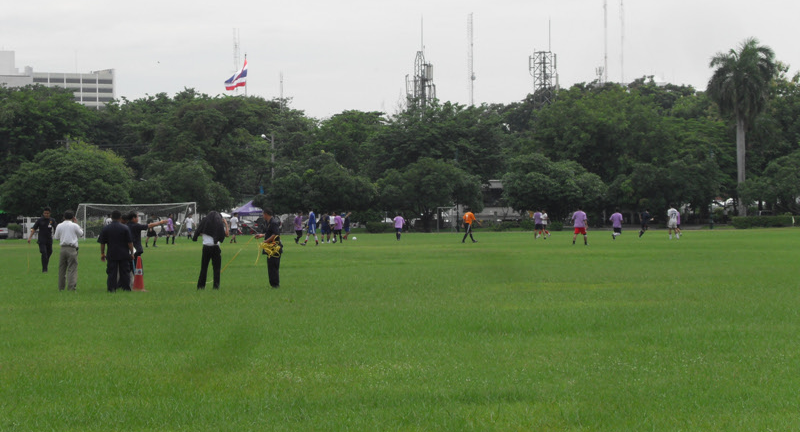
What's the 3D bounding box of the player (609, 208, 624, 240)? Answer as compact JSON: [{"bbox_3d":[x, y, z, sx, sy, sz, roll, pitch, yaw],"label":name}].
[{"bbox_3d":[10.516,0.374,114.500,0.620,1.600,0.600,-1,0,30],"label":"player"}]

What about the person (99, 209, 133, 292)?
[{"bbox_3d":[-5.857,0.733,48.700,0.700,1.700,0.380,-1,0,5],"label":"person"}]

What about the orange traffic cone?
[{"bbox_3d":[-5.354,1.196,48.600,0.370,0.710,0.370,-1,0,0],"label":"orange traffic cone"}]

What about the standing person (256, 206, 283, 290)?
[{"bbox_3d":[-2.723,0.676,49.000,0.500,1.710,0.500,-1,0,-22],"label":"standing person"}]

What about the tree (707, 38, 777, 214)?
[{"bbox_3d":[28.539,-6.961,197.000,5.800,15.800,5.800,-1,0,0],"label":"tree"}]

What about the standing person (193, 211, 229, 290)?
[{"bbox_3d":[-3.997,0.735,49.800,0.720,1.690,0.500,-1,0,0],"label":"standing person"}]

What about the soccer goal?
[{"bbox_3d":[-17.505,0.378,156.159,7.450,2.450,2.500,-1,0,-22],"label":"soccer goal"}]

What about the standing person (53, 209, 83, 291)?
[{"bbox_3d":[-6.898,0.736,49.200,0.570,1.700,0.420,-1,0,14],"label":"standing person"}]

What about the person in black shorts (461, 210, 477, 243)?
[{"bbox_3d":[3.366,0.478,115.000,0.750,1.710,0.600,-1,0,-41],"label":"person in black shorts"}]

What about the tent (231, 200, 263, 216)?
[{"bbox_3d":[-12.410,0.125,197.000,3.000,2.900,3.000,-1,0,-15],"label":"tent"}]

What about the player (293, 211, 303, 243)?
[{"bbox_3d":[-5.019,0.566,116.000,0.550,1.670,0.500,-1,0,23],"label":"player"}]

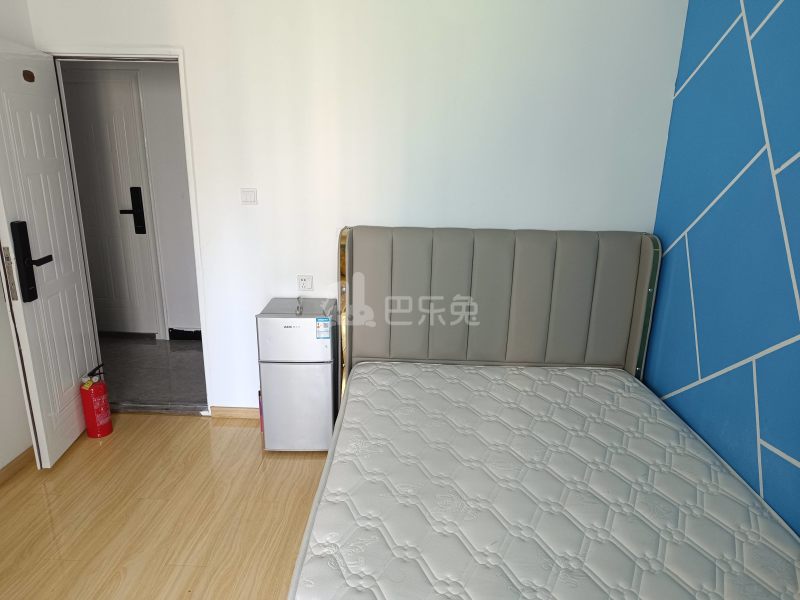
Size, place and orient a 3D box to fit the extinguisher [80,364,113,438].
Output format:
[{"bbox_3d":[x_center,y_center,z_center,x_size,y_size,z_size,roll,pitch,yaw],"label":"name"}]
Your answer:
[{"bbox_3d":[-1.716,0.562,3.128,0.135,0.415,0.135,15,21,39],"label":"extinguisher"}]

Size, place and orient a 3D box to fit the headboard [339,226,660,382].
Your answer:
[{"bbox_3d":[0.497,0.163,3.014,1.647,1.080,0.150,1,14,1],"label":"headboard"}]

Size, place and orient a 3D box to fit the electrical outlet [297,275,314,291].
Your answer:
[{"bbox_3d":[-0.535,-0.096,3.149,0.087,0.087,0.012,1,16,1],"label":"electrical outlet"}]

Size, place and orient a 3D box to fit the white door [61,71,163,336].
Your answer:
[{"bbox_3d":[-2.364,-0.699,4.429,0.741,2.098,0.080,1,16,1],"label":"white door"}]

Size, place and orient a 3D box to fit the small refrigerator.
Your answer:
[{"bbox_3d":[-0.521,0.398,2.989,0.382,0.738,0.368,1,14,1],"label":"small refrigerator"}]

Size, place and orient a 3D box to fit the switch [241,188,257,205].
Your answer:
[{"bbox_3d":[-0.822,-0.562,3.020,0.087,0.087,0.012,1,16,1],"label":"switch"}]

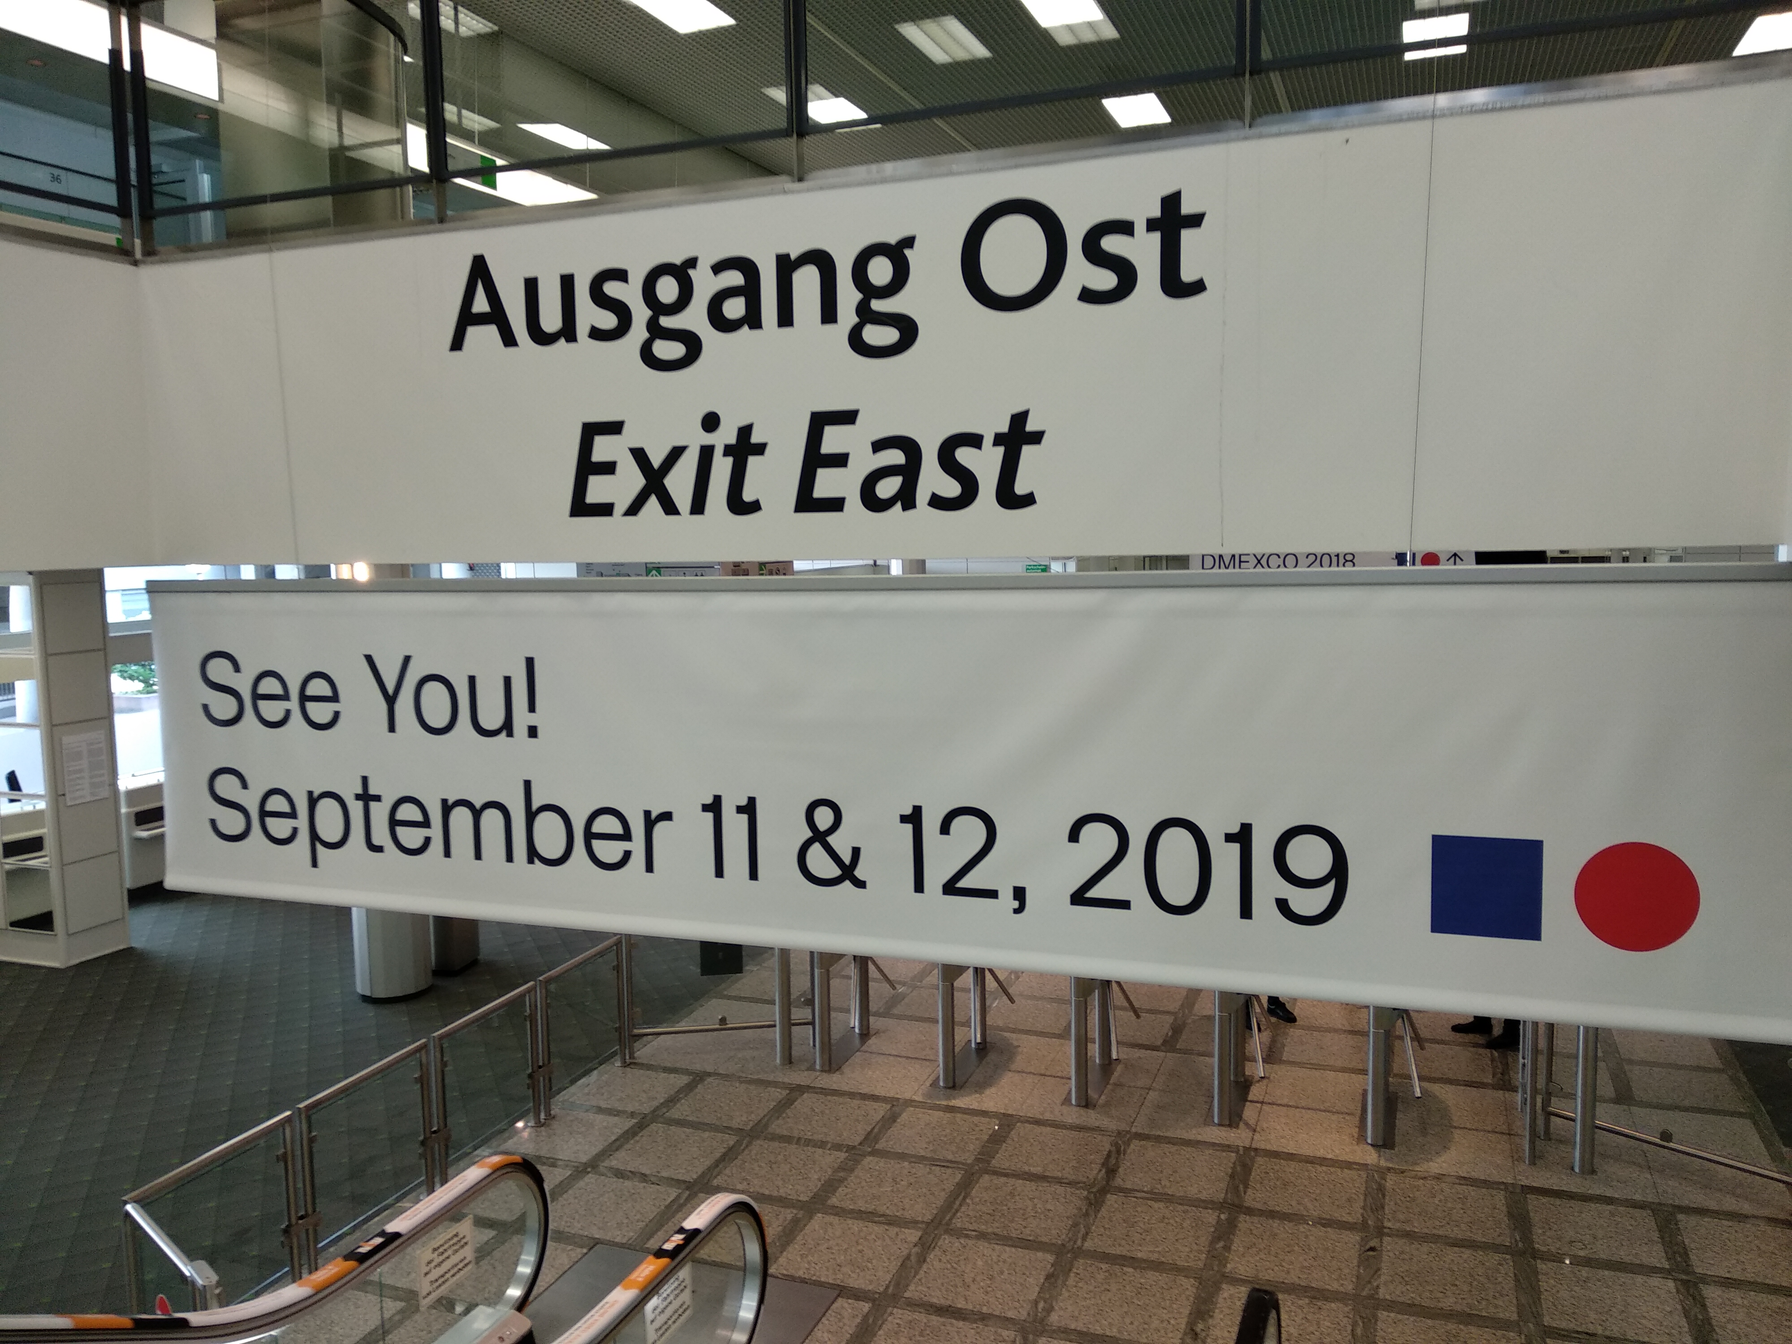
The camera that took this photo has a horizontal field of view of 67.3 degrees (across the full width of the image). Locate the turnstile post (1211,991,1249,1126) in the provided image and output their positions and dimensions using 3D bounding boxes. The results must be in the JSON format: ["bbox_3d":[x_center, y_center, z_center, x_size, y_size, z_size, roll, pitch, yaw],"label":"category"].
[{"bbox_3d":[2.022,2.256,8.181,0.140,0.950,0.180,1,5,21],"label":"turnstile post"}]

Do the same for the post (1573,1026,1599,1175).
[{"bbox_3d":[3.805,2.290,7.432,0.110,0.950,0.110,1,5,21],"label":"post"}]

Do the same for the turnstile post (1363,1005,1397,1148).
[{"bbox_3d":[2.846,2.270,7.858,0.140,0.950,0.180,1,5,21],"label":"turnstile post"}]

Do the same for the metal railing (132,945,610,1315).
[{"bbox_3d":[-2.525,2.436,7.411,0.100,0.910,3.970,1,5,19],"label":"metal railing"}]

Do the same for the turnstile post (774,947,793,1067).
[{"bbox_3d":[-0.752,2.214,9.235,0.110,0.950,0.110,1,5,21],"label":"turnstile post"}]

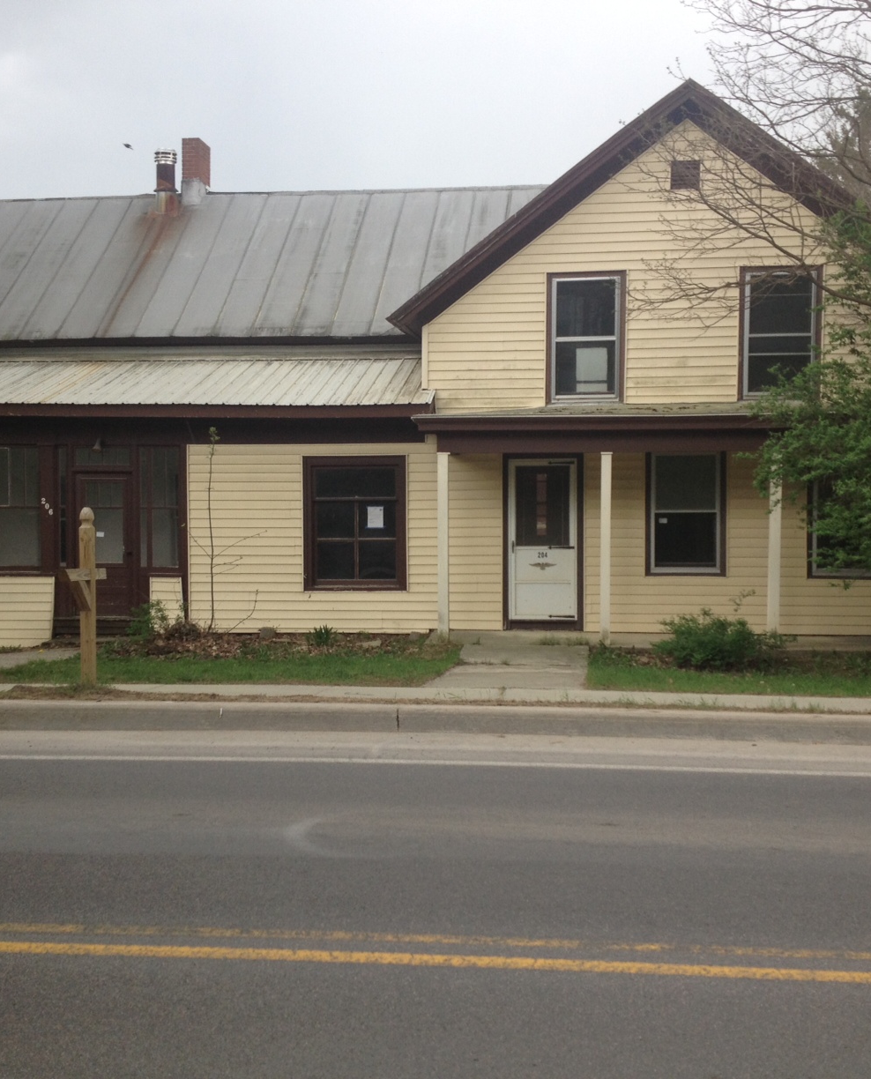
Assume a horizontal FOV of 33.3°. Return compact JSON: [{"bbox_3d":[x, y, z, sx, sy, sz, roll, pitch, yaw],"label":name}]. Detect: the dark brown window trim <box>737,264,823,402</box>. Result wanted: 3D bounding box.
[{"bbox_3d":[4.225,-2.519,17.820,1.014,1.660,0.110,0,2,7],"label":"dark brown window trim"}]

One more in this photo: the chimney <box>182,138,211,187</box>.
[{"bbox_3d":[-3.916,-6.183,23.850,0.300,0.700,0.620,0,2,7],"label":"chimney"}]

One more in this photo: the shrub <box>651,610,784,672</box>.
[{"bbox_3d":[2.934,1.038,15.100,1.300,0.620,1.000,0,2,7],"label":"shrub"}]

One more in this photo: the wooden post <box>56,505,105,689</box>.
[{"bbox_3d":[-2.563,0.420,10.650,0.095,1.320,0.800,0,2,7],"label":"wooden post"}]

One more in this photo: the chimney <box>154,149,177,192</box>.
[{"bbox_3d":[-4.358,-5.965,23.500,0.360,0.670,0.360,0,2,7],"label":"chimney"}]

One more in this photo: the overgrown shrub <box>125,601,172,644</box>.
[{"bbox_3d":[-3.573,1.028,18.100,0.540,0.510,0.480,0,2,7],"label":"overgrown shrub"}]

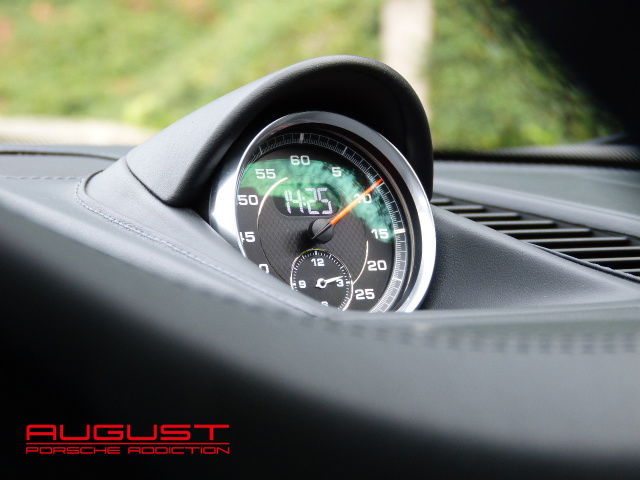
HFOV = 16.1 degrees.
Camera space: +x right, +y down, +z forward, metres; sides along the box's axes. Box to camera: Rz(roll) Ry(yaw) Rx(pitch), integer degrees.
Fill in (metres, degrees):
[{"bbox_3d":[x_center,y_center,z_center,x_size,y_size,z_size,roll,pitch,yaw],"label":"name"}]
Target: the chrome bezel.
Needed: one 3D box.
[{"bbox_3d":[0.001,-0.003,0.737,0.080,0.080,0.016,-1,-17,-33],"label":"chrome bezel"}]

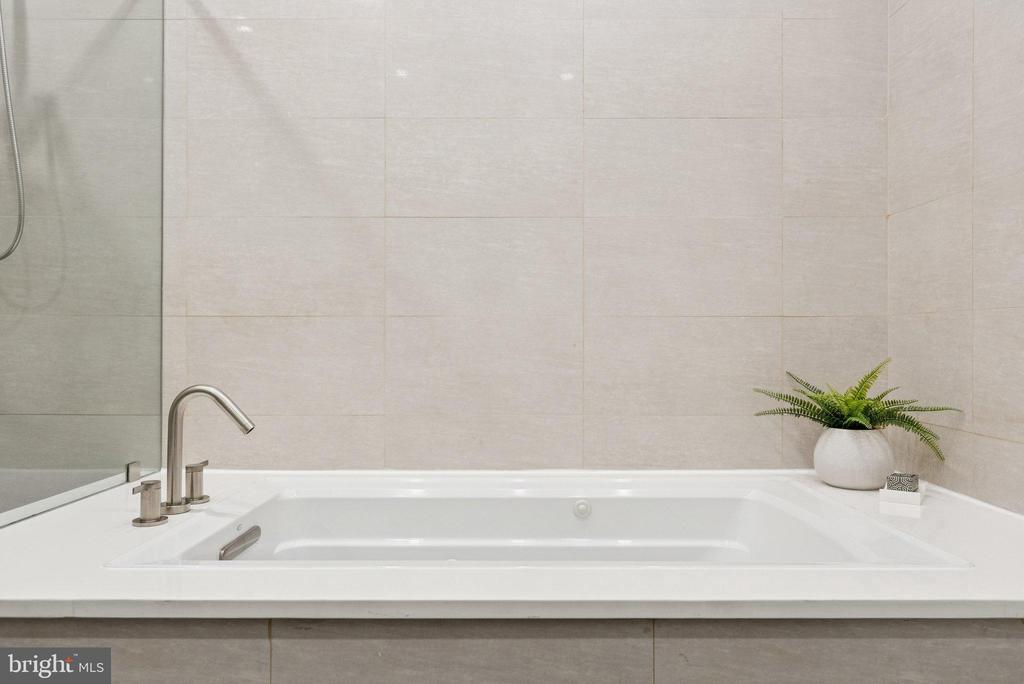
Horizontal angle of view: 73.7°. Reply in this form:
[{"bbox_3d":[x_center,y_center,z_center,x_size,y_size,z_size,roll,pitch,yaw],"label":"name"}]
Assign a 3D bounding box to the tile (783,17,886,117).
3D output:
[{"bbox_3d":[0.990,-0.839,2.100,0.322,0.303,0.010,0,0,0],"label":"tile"}]

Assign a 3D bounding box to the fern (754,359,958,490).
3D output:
[{"bbox_3d":[0.930,0.217,1.865,0.500,0.345,0.430,0,0,0],"label":"fern"}]

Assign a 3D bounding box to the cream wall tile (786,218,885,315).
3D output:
[{"bbox_3d":[0.990,-0.229,2.099,0.322,0.302,0.010,0,0,0],"label":"cream wall tile"}]

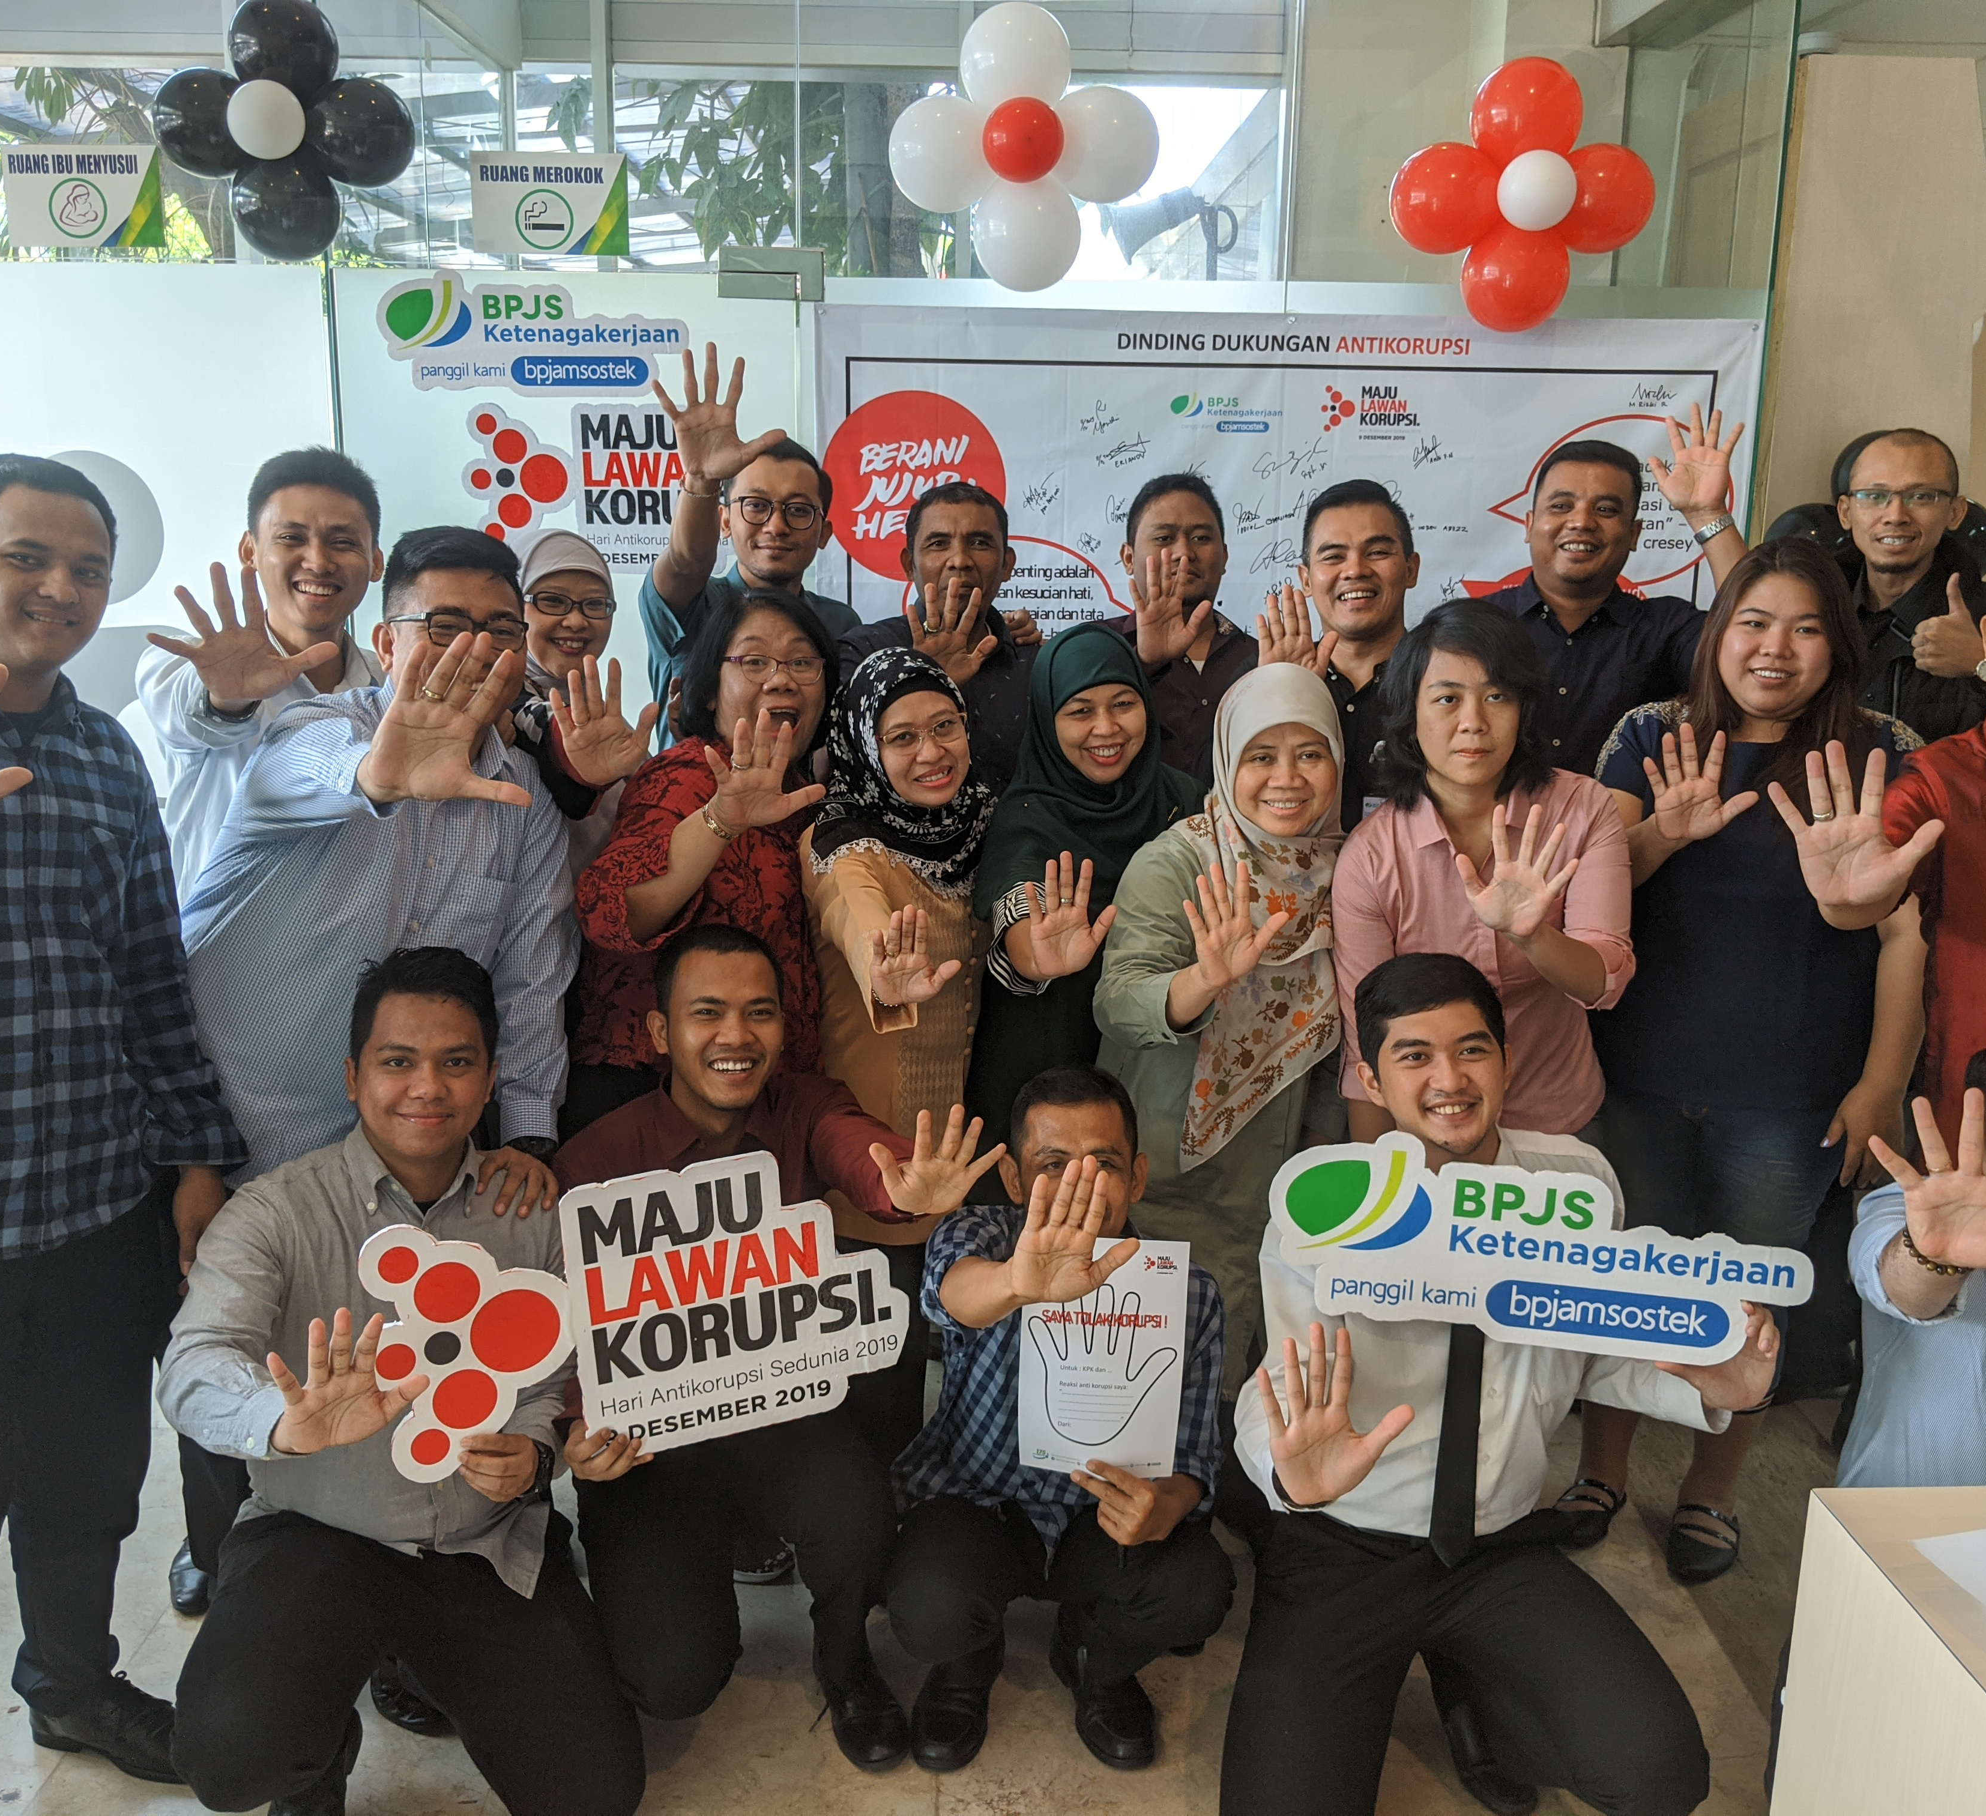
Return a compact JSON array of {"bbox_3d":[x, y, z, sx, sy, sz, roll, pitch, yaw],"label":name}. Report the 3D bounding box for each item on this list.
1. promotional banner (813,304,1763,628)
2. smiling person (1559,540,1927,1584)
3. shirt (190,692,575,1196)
[{"bbox_3d":[0.602,-0.702,3.889,1.910,1.000,0.020,0,13,-3],"label":"promotional banner"},{"bbox_3d":[1.087,0.285,2.736,0.500,1.590,0.500,5,13,19],"label":"smiling person"},{"bbox_3d":[-0.770,0.068,2.354,0.480,0.690,0.480,-7,15,-30],"label":"shirt"}]

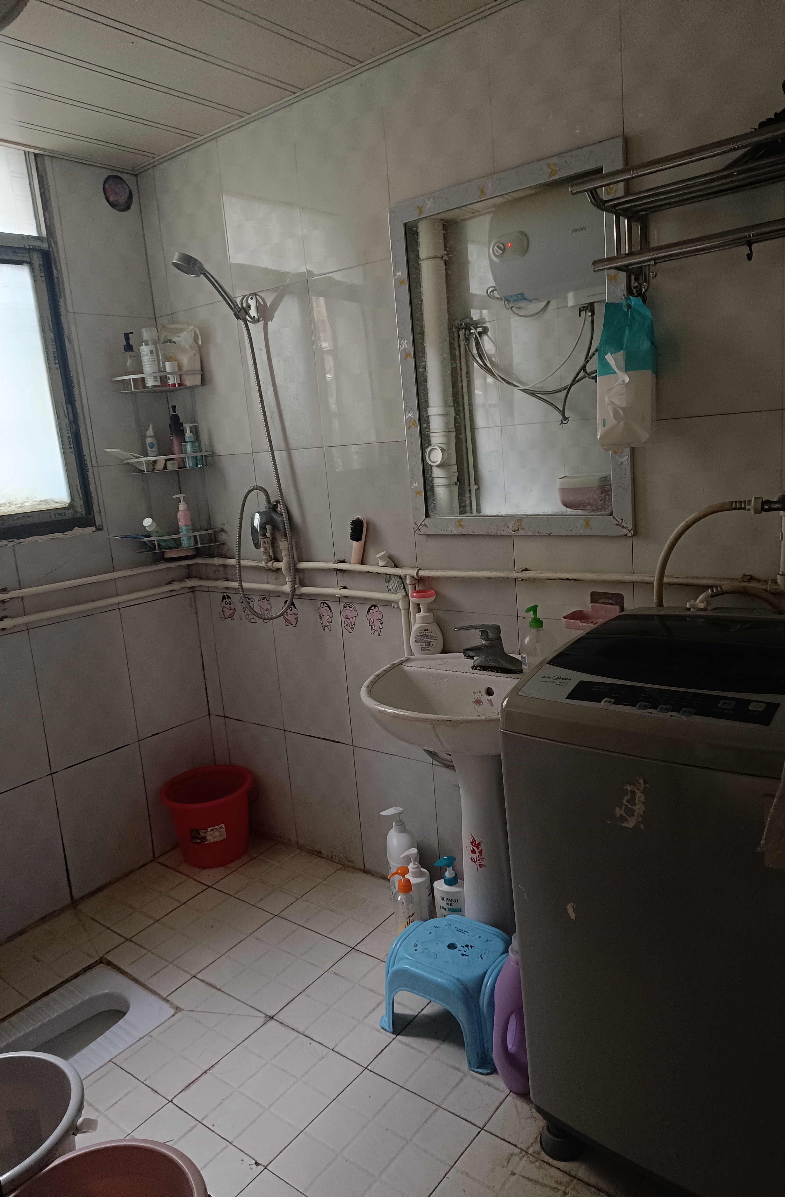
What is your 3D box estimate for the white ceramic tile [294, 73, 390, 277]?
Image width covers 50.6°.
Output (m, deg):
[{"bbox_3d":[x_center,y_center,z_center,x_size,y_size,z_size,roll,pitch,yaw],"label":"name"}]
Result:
[{"bbox_3d":[-0.130,-1.071,2.123,0.300,0.440,0.012,4,14,39],"label":"white ceramic tile"}]

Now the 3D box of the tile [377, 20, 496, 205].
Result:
[{"bbox_3d":[0.099,-1.057,1.951,0.298,0.433,0.010,4,14,39],"label":"tile"}]

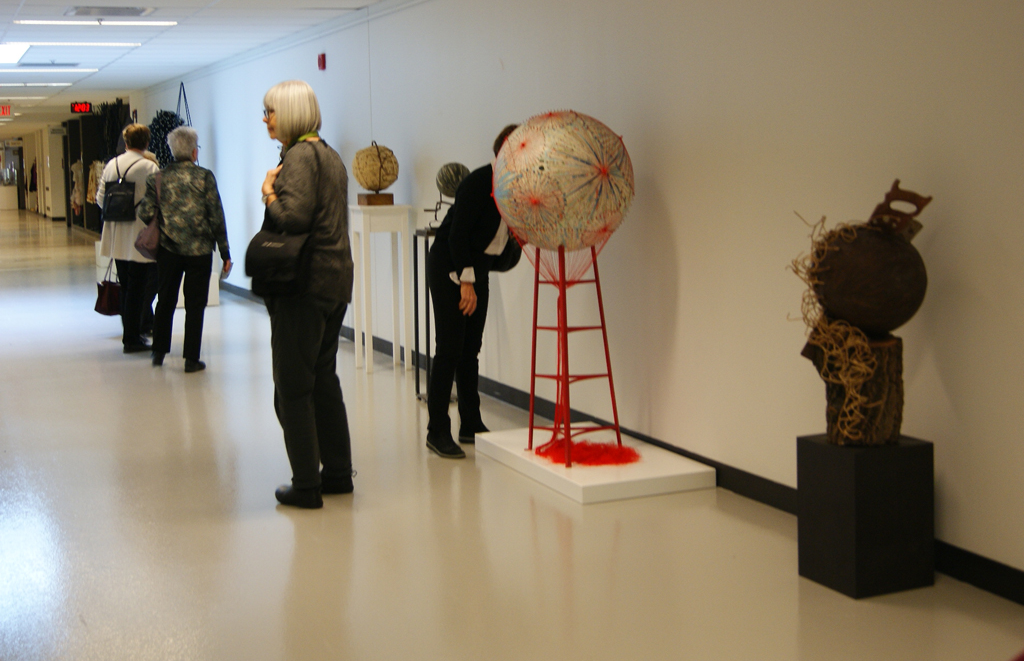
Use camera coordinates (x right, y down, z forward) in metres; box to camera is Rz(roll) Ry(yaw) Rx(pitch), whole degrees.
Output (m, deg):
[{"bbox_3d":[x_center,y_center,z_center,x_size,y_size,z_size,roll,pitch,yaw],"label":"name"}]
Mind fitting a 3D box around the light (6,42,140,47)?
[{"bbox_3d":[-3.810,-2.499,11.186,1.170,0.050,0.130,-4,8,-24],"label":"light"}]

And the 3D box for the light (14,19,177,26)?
[{"bbox_3d":[-3.114,-2.301,9.584,1.170,0.050,0.130,-4,8,-24],"label":"light"}]

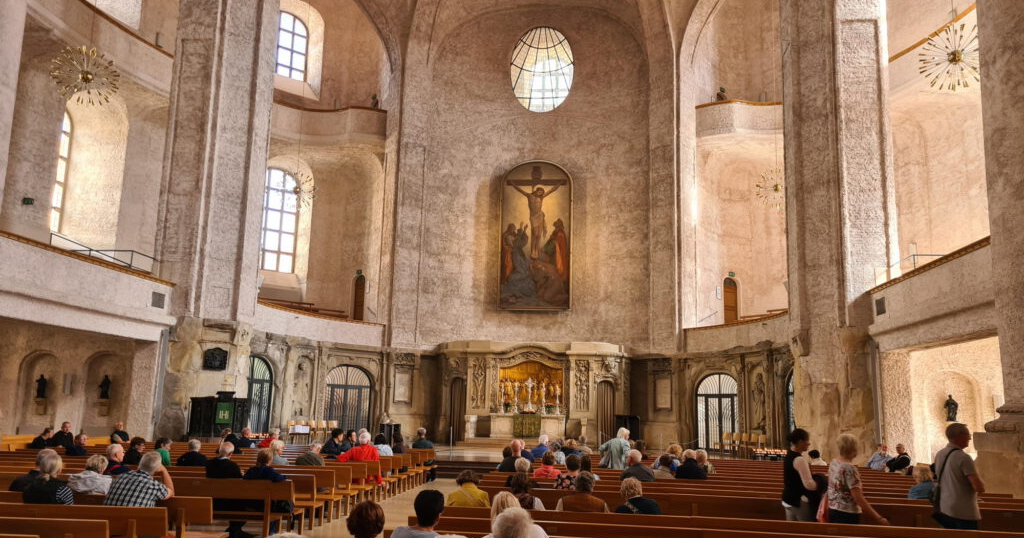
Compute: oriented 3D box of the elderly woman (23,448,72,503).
[{"bbox_3d":[-4.199,2.308,7.030,0.470,1.244,0.720,1,-10,5],"label":"elderly woman"}]

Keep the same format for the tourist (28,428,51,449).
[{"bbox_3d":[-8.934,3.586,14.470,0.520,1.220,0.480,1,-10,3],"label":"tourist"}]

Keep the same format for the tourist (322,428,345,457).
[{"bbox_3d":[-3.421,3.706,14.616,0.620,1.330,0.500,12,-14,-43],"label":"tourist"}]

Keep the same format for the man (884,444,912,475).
[{"bbox_3d":[7.862,4.239,15.551,0.720,1.368,0.520,9,-13,-35],"label":"man"}]

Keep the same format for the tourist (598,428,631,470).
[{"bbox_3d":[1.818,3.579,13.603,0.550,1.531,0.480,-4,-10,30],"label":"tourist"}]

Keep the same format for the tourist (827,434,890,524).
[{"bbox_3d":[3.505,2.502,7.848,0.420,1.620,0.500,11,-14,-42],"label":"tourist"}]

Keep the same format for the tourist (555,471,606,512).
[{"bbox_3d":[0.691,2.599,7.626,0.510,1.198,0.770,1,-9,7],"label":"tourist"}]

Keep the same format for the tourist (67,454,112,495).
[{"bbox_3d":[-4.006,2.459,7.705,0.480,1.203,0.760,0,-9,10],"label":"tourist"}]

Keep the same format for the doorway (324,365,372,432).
[{"bbox_3d":[-6.703,5.482,31.304,1.944,3.075,0.400,7,-12,-27],"label":"doorway"}]

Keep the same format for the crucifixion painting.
[{"bbox_3d":[1.056,-1.601,35.316,3.299,7.058,0.200,1,-10,5],"label":"crucifixion painting"}]

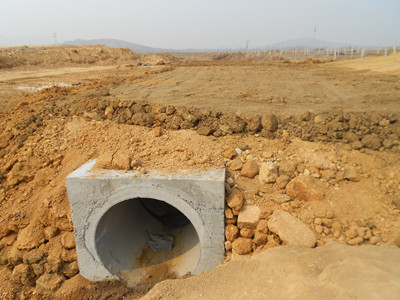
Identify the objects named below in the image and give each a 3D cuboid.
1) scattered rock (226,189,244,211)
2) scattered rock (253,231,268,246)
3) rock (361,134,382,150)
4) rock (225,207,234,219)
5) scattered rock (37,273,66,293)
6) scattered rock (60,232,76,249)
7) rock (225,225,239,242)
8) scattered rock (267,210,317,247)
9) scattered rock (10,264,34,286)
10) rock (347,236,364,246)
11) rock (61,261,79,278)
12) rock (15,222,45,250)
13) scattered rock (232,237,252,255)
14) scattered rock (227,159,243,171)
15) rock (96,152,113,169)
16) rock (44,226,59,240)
[{"bbox_3d":[0.381,0.531,3.220,0.190,0.210,0.190,0,18,0],"label":"scattered rock"},{"bbox_3d":[0.676,0.984,3.330,0.170,0.140,0.150,0,18,0],"label":"scattered rock"},{"bbox_3d":[2.255,-0.099,3.950,0.270,0.200,0.220,0,18,0],"label":"rock"},{"bbox_3d":[0.325,0.707,3.370,0.120,0.110,0.120,0,18,0],"label":"rock"},{"bbox_3d":[-1.632,1.447,3.280,0.280,0.160,0.200,0,18,0],"label":"scattered rock"},{"bbox_3d":[-1.448,1.000,3.320,0.180,0.180,0.170,0,18,0],"label":"scattered rock"},{"bbox_3d":[0.336,0.889,3.200,0.150,0.180,0.160,0,18,0],"label":"rock"},{"bbox_3d":[1.001,0.849,3.250,0.500,0.310,0.300,8,20,24],"label":"scattered rock"},{"bbox_3d":[-1.920,1.358,3.250,0.240,0.170,0.190,0,18,0],"label":"scattered rock"},{"bbox_3d":[1.667,0.981,3.220,0.185,0.090,0.115,0,18,0],"label":"rock"},{"bbox_3d":[-1.412,1.293,3.250,0.200,0.180,0.180,0,18,0],"label":"rock"},{"bbox_3d":[-1.924,0.979,3.400,0.310,0.200,0.250,0,18,0],"label":"rock"},{"bbox_3d":[0.447,1.015,3.160,0.200,0.170,0.180,0,18,0],"label":"scattered rock"},{"bbox_3d":[0.408,0.171,3.550,0.180,0.110,0.150,0,18,0],"label":"scattered rock"},{"bbox_3d":[-1.087,0.119,3.420,0.180,0.130,0.170,0,18,0],"label":"rock"},{"bbox_3d":[-1.671,0.940,3.380,0.160,0.150,0.150,0,18,0],"label":"rock"}]

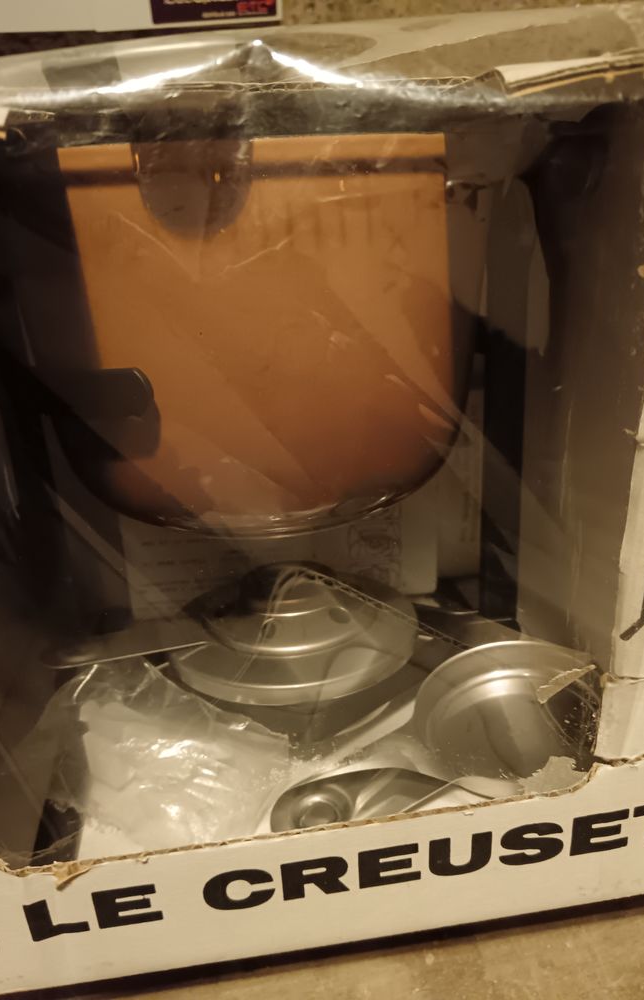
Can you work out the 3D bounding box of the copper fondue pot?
[{"bbox_3d":[-0.023,-0.066,0.314,0.178,0.129,0.178,-5,16,1],"label":"copper fondue pot"}]

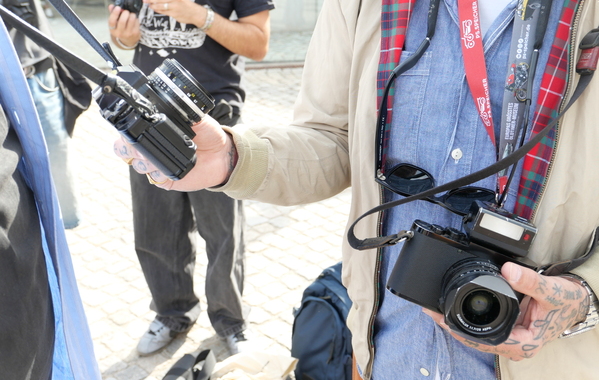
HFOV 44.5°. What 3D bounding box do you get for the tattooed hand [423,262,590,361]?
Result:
[{"bbox_3d":[0.199,0.115,0.700,0.148,0.083,0.085,-5,22,-13],"label":"tattooed hand"}]

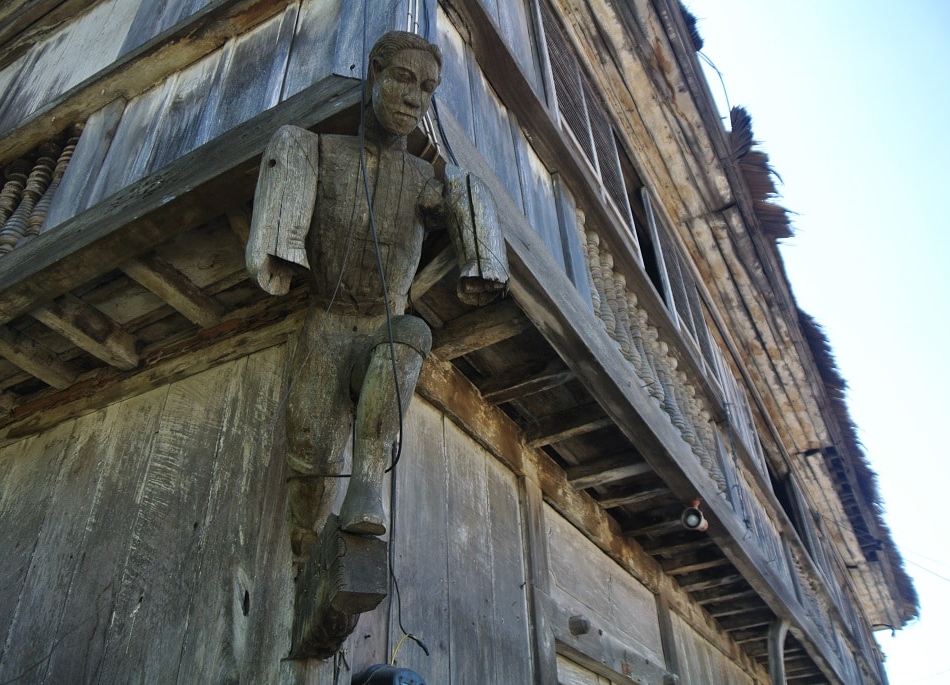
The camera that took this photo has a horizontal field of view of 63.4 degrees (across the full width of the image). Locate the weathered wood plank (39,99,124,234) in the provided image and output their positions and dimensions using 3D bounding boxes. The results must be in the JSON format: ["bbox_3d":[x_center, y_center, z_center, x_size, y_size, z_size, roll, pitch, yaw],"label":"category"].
[{"bbox_3d":[-1.327,-0.618,2.683,0.207,0.639,0.042,-20,-41,22],"label":"weathered wood plank"}]

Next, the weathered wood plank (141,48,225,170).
[{"bbox_3d":[-0.988,-0.817,2.653,0.268,0.578,0.035,-20,-41,22],"label":"weathered wood plank"}]

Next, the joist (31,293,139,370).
[{"bbox_3d":[-1.427,-0.057,2.829,0.072,0.121,0.429,-20,-41,22],"label":"joist"}]

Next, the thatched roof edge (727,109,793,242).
[{"bbox_3d":[2.098,-1.227,5.702,0.249,0.216,1.295,-20,-41,22],"label":"thatched roof edge"}]

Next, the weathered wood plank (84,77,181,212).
[{"bbox_3d":[-1.232,-0.734,2.764,0.275,0.595,0.035,-20,-41,22],"label":"weathered wood plank"}]

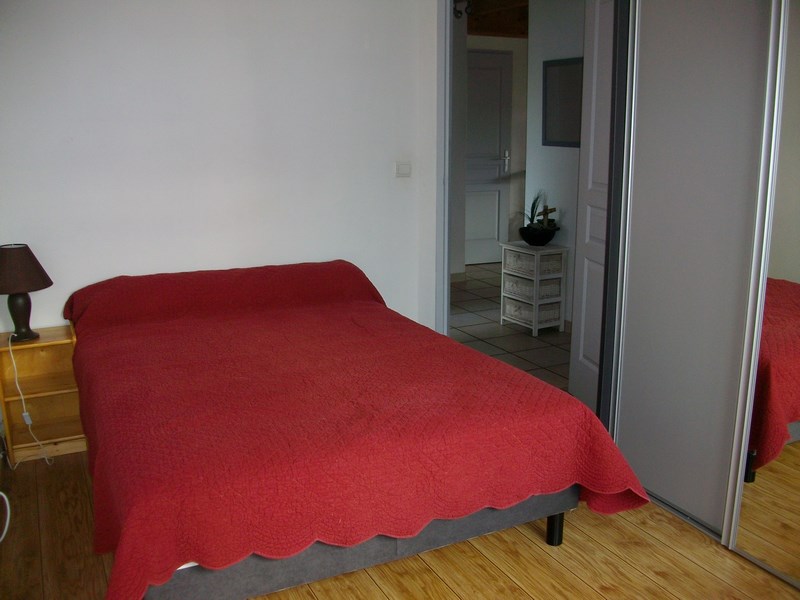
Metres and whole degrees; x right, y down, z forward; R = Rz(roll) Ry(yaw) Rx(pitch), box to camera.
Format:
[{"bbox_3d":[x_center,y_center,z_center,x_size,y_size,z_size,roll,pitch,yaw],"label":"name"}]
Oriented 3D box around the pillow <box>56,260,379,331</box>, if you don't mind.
[{"bbox_3d":[-0.812,-0.044,3.632,1.486,0.234,0.238,-6,14,-24],"label":"pillow"}]

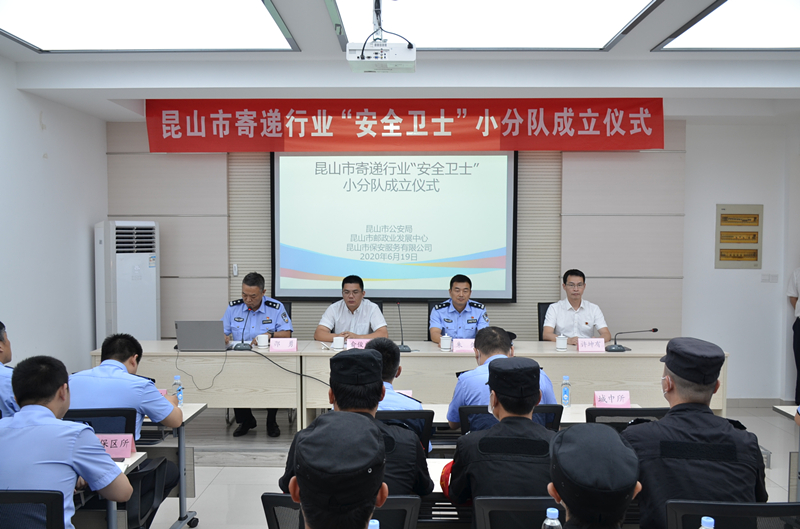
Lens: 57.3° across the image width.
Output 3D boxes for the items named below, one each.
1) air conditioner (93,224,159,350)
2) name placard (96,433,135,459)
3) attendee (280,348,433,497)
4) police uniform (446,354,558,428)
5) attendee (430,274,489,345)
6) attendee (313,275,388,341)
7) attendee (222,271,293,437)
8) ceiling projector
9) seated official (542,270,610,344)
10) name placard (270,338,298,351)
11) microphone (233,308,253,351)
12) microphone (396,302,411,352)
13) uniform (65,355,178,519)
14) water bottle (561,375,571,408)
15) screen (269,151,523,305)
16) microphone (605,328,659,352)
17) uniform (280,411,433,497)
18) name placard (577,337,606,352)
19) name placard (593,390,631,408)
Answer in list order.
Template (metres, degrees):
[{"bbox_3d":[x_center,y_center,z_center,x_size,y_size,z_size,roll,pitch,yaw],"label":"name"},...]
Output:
[{"bbox_3d":[-2.512,0.507,6.798,0.500,1.800,0.340,-2,3,-38],"label":"air conditioner"},{"bbox_3d":[-1.355,0.847,3.436,0.210,0.100,0.080,0,2,1],"label":"name placard"},{"bbox_3d":[-0.145,0.935,2.603,0.550,1.290,0.700,0,3,0],"label":"attendee"},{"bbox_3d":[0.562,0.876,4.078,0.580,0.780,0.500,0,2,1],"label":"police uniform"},{"bbox_3d":[0.518,0.736,6.291,0.530,1.277,0.780,0,2,1],"label":"attendee"},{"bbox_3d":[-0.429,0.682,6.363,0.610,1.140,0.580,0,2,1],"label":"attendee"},{"bbox_3d":[-1.246,0.715,6.272,0.600,1.312,0.800,0,2,3],"label":"attendee"},{"bbox_3d":[-0.089,-1.063,3.786,0.350,0.088,0.270,0,2,1],"label":"ceiling projector"},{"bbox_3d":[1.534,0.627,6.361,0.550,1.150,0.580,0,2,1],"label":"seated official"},{"bbox_3d":[-0.927,0.635,5.876,0.210,0.100,0.065,0,2,1],"label":"name placard"},{"bbox_3d":[-1.227,0.497,5.722,0.145,0.324,0.190,0,2,6],"label":"microphone"},{"bbox_3d":[0.035,0.479,5.656,0.115,0.372,0.170,0,2,1],"label":"microphone"},{"bbox_3d":[-1.523,0.985,4.093,0.560,0.960,0.600,0,2,4],"label":"uniform"},{"bbox_3d":[1.025,0.783,4.550,0.060,0.192,0.060,0,2,1],"label":"water bottle"},{"bbox_3d":[-0.050,-0.441,7.270,2.450,1.652,0.060,0,2,1],"label":"screen"},{"bbox_3d":[1.798,0.582,5.668,0.407,0.174,0.150,0,2,-5],"label":"microphone"},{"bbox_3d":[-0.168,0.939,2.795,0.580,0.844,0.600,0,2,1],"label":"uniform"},{"bbox_3d":[1.526,0.635,5.851,0.210,0.100,0.065,0,2,1],"label":"name placard"},{"bbox_3d":[1.282,0.811,4.403,0.210,0.100,0.080,0,2,1],"label":"name placard"}]

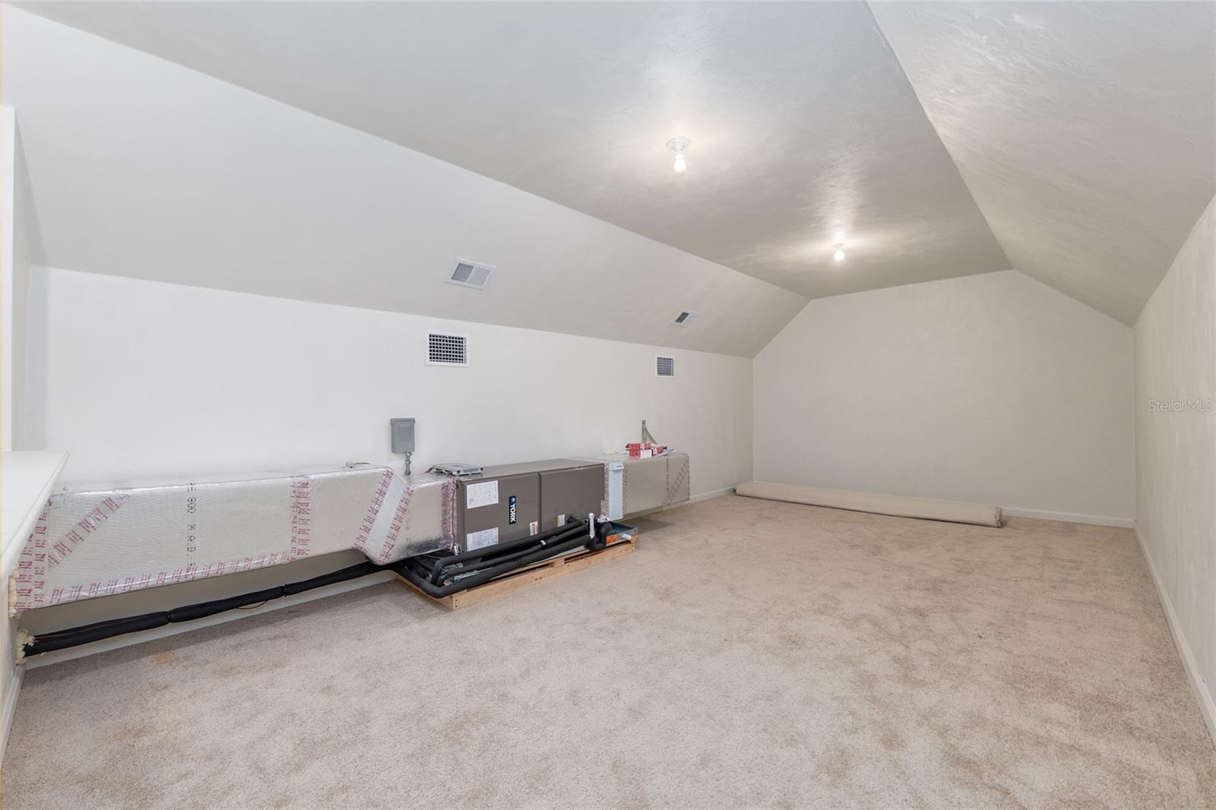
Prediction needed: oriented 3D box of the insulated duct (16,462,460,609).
[{"bbox_3d":[-1.749,0.630,2.515,1.767,0.559,0.491,0,0,-45],"label":"insulated duct"}]

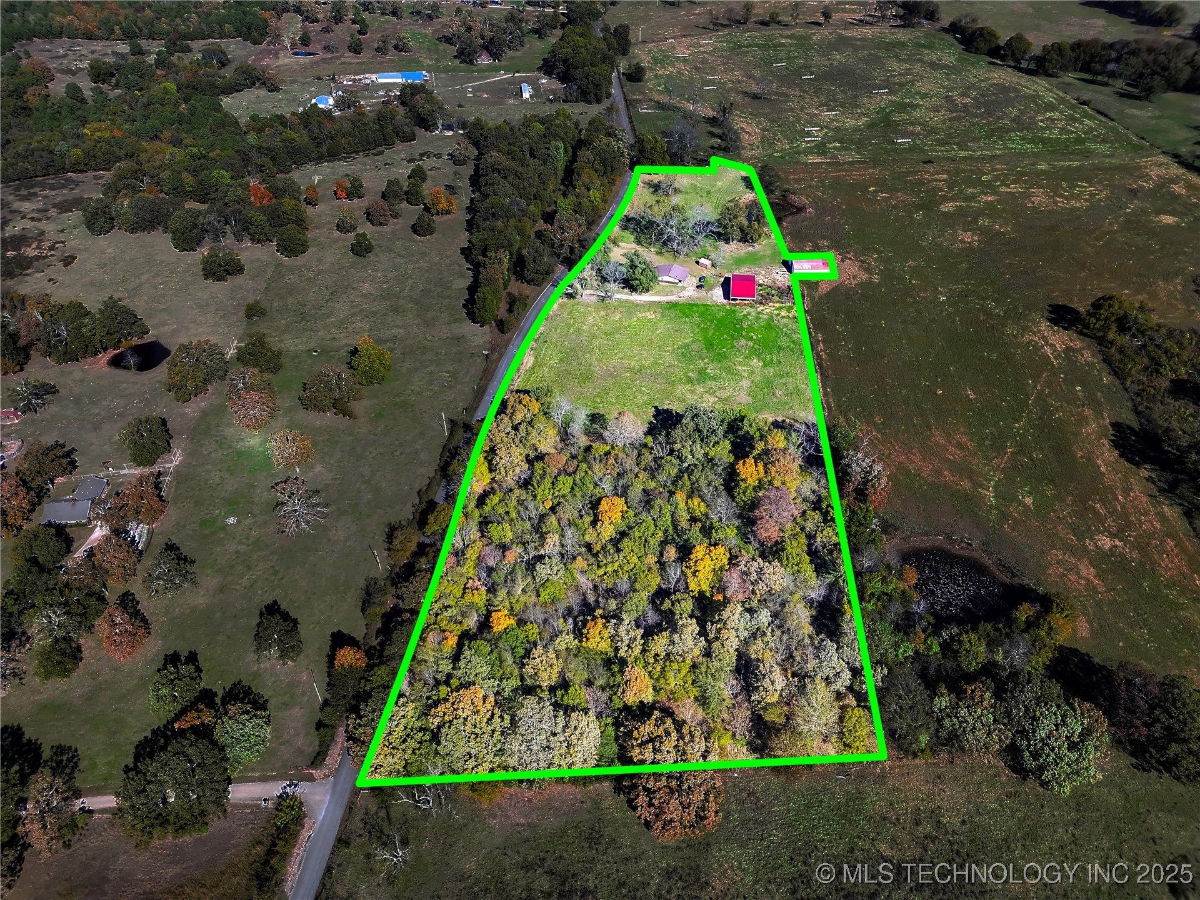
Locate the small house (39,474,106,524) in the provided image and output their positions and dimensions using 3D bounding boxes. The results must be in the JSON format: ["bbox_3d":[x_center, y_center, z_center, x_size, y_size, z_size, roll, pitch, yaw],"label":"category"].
[{"bbox_3d":[-139.767,14.002,221.910,11.700,4.800,15.900,-4,41,-4],"label":"small house"}]

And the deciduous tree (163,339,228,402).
[{"bbox_3d":[-124.000,-23.077,256.832,17.800,15.300,18.600,0,41,0],"label":"deciduous tree"}]

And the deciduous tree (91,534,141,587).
[{"bbox_3d":[-115.500,27.573,199.760,10.700,13.200,10.900,0,41,0],"label":"deciduous tree"}]

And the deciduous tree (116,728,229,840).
[{"bbox_3d":[-80.000,64.058,156.879,19.600,14.000,19.000,0,41,0],"label":"deciduous tree"}]

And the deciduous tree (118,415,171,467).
[{"bbox_3d":[-127.200,-1.556,232.741,13.100,14.200,13.400,0,41,0],"label":"deciduous tree"}]

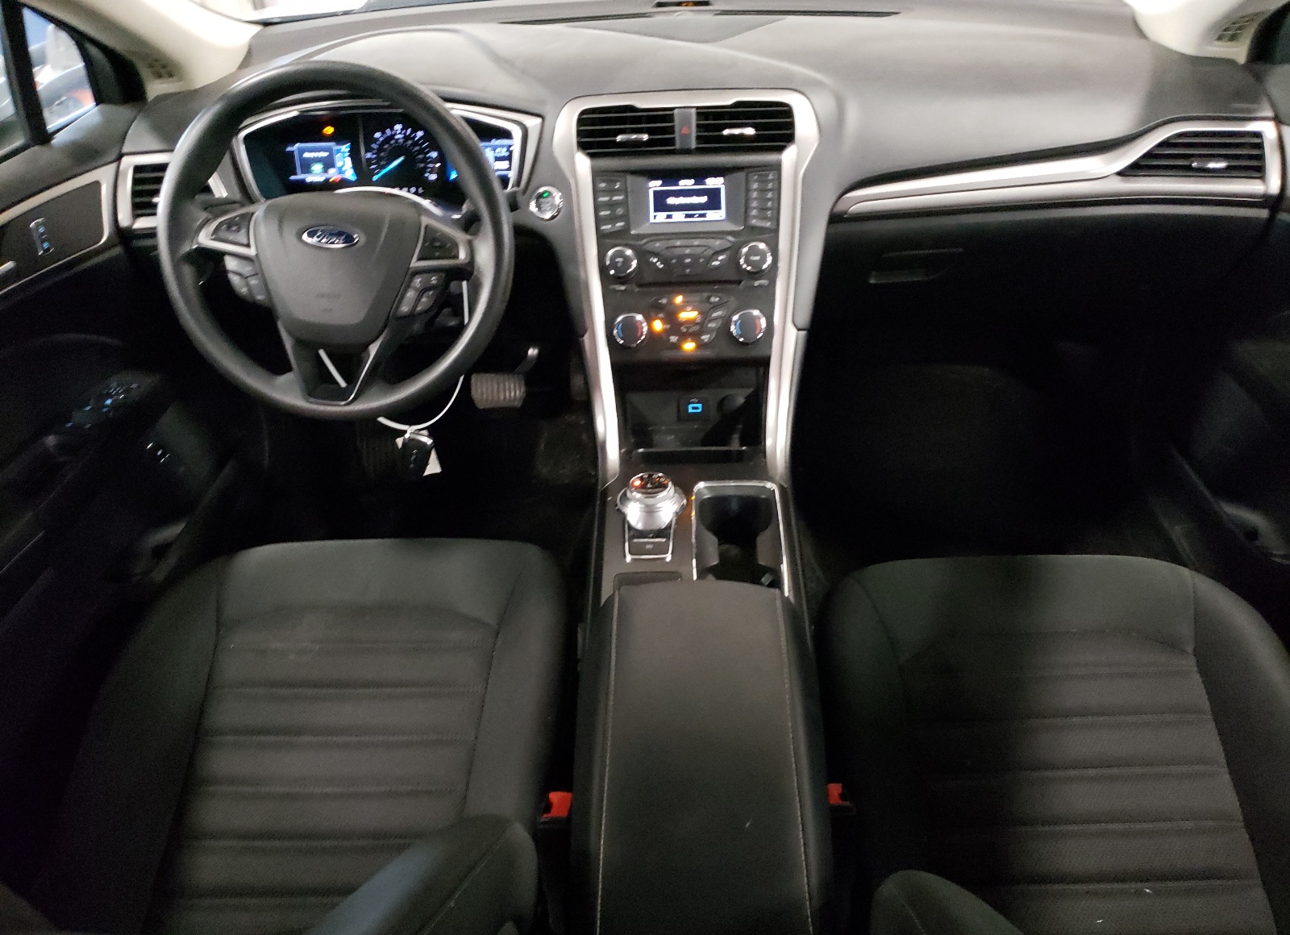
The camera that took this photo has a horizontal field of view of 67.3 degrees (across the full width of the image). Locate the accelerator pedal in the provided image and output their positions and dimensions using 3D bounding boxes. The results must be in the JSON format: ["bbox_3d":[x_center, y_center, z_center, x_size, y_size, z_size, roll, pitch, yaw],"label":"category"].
[{"bbox_3d":[-0.239,-0.125,1.585,0.088,0.058,0.030,-2,-1,0],"label":"accelerator pedal"}]

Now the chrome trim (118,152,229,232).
[{"bbox_3d":[-0.549,-0.322,1.130,0.118,0.087,0.040,-7,19,-8],"label":"chrome trim"}]

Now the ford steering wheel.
[{"bbox_3d":[-0.326,-0.239,1.058,0.374,0.374,0.100,-2,10,0],"label":"ford steering wheel"}]

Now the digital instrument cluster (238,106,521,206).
[{"bbox_3d":[-0.335,-0.389,1.225,0.350,0.135,0.050,-2,17,2],"label":"digital instrument cluster"}]

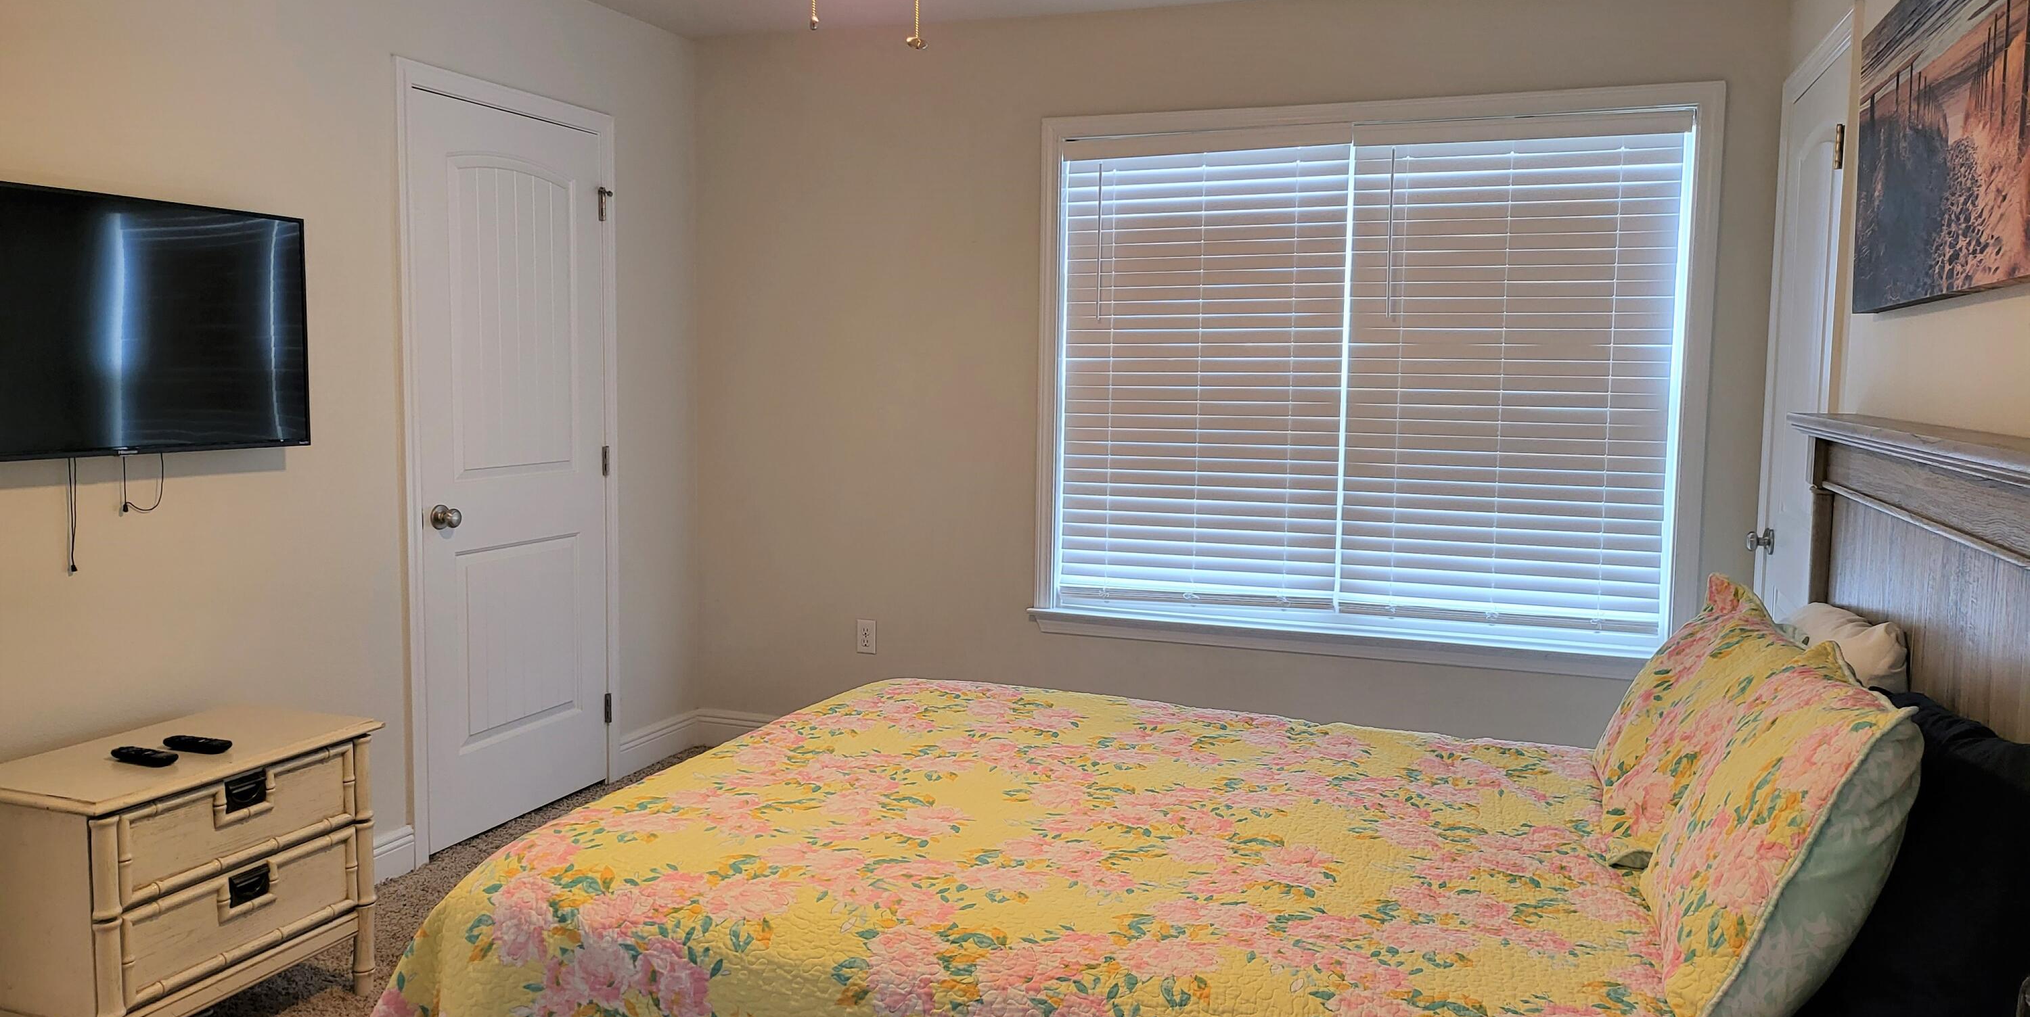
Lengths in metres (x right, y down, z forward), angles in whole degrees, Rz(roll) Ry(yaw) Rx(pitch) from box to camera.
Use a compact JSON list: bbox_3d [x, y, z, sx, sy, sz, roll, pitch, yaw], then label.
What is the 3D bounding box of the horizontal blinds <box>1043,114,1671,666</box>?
[{"bbox_3d":[0.963,-0.383,4.099,1.770,1.450,0.070,3,6,21],"label":"horizontal blinds"}]

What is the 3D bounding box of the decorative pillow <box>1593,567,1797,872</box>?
[{"bbox_3d":[1.107,0.341,2.283,0.190,0.430,0.600,33,14,12],"label":"decorative pillow"}]

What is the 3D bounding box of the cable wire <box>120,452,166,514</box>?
[{"bbox_3d":[-1.831,-0.054,2.957,0.020,0.135,0.100,3,6,21],"label":"cable wire"}]

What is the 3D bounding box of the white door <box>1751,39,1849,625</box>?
[{"bbox_3d":[1.837,0.006,3.322,0.050,2.050,0.790,3,6,21],"label":"white door"}]

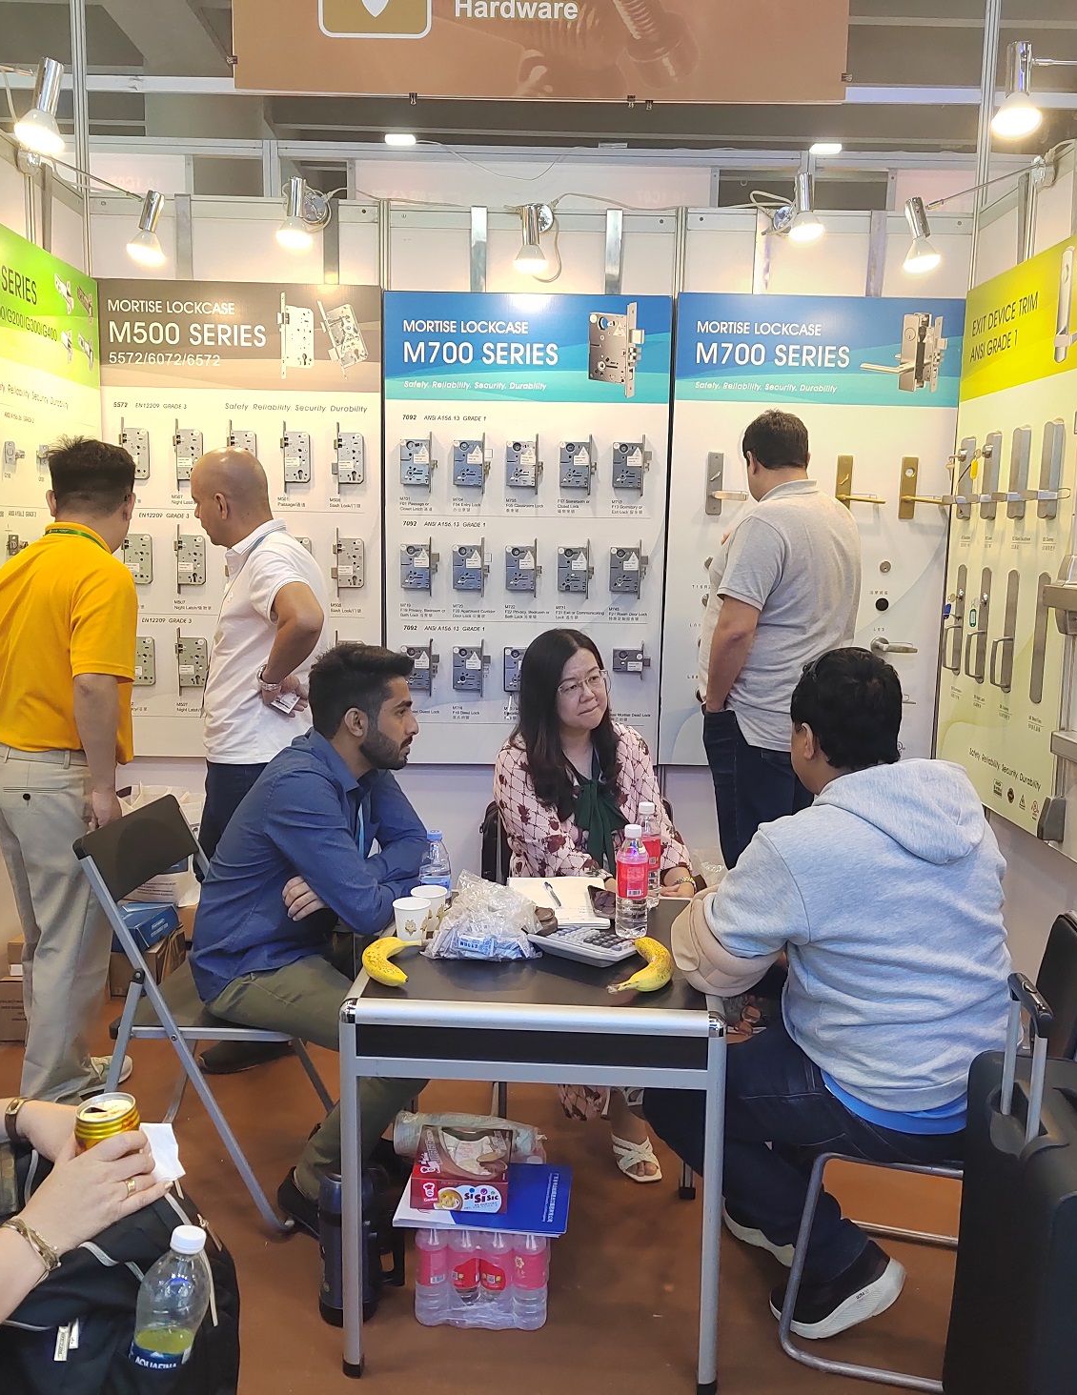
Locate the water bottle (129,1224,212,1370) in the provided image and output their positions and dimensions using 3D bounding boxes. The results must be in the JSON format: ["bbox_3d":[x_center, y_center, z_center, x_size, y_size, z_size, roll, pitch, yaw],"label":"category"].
[{"bbox_3d":[-0.344,0.592,1.130,0.066,0.225,0.066,14,0,-12],"label":"water bottle"}]

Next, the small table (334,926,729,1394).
[{"bbox_3d":[0.002,0.798,2.374,0.642,0.675,0.632,1,8,2],"label":"small table"}]

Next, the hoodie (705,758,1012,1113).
[{"bbox_3d":[0.571,0.409,2.255,0.460,0.610,0.530,7,10,37],"label":"hoodie"}]

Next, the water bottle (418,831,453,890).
[{"bbox_3d":[-0.214,0.350,2.586,0.064,0.155,0.064,1,8,0],"label":"water bottle"}]

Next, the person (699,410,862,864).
[{"bbox_3d":[0.655,0.120,3.396,0.510,1.750,0.360,-5,10,-41],"label":"person"}]

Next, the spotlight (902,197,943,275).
[{"bbox_3d":[1.101,-1.327,3.554,0.107,0.185,0.107,-17,-2,31],"label":"spotlight"}]

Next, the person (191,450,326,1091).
[{"bbox_3d":[-0.735,0.173,3.287,0.350,1.640,0.480,3,8,11],"label":"person"}]

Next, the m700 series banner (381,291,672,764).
[{"bbox_3d":[-0.048,-0.559,4.275,0.972,1.605,0.030,1,8,-1],"label":"m700 series banner"}]

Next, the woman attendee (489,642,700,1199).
[{"bbox_3d":[0.123,0.449,2.903,0.460,1.210,0.620,0,8,-8],"label":"woman attendee"}]

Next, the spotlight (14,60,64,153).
[{"bbox_3d":[-1.047,-1.238,2.592,0.107,0.185,0.107,18,0,-24],"label":"spotlight"}]

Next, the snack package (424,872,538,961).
[{"bbox_3d":[-0.103,0.400,2.296,0.200,0.130,0.160,1,8,-1],"label":"snack package"}]

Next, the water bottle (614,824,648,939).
[{"bbox_3d":[0.182,0.352,2.395,0.062,0.220,0.062,1,8,0],"label":"water bottle"}]

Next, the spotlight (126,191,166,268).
[{"bbox_3d":[-1.188,-1.414,3.741,0.120,0.235,0.120,15,7,-2],"label":"spotlight"}]

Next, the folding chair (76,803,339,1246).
[{"bbox_3d":[-0.706,0.664,2.712,0.455,0.805,0.455,2,8,5],"label":"folding chair"}]

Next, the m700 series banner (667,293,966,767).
[{"bbox_3d":[0.950,-0.549,4.262,0.955,1.610,0.030,1,8,0],"label":"m700 series banner"}]

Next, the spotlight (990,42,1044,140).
[{"bbox_3d":[1.041,-1.319,2.686,0.107,0.185,0.107,-5,1,45],"label":"spotlight"}]

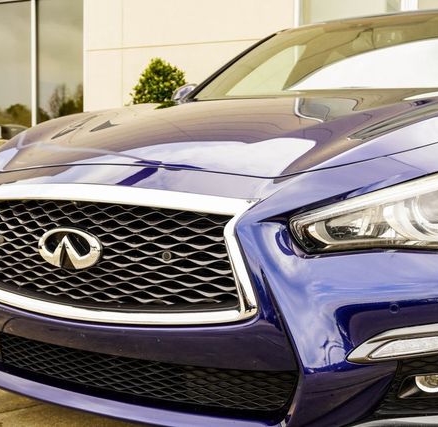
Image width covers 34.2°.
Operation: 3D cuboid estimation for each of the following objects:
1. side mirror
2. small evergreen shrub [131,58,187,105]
[{"bbox_3d":[-0.133,-0.551,3.452,0.240,0.160,0.160,3,6,31],"label":"side mirror"},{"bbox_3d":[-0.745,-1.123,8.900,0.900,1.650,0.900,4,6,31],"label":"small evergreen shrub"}]

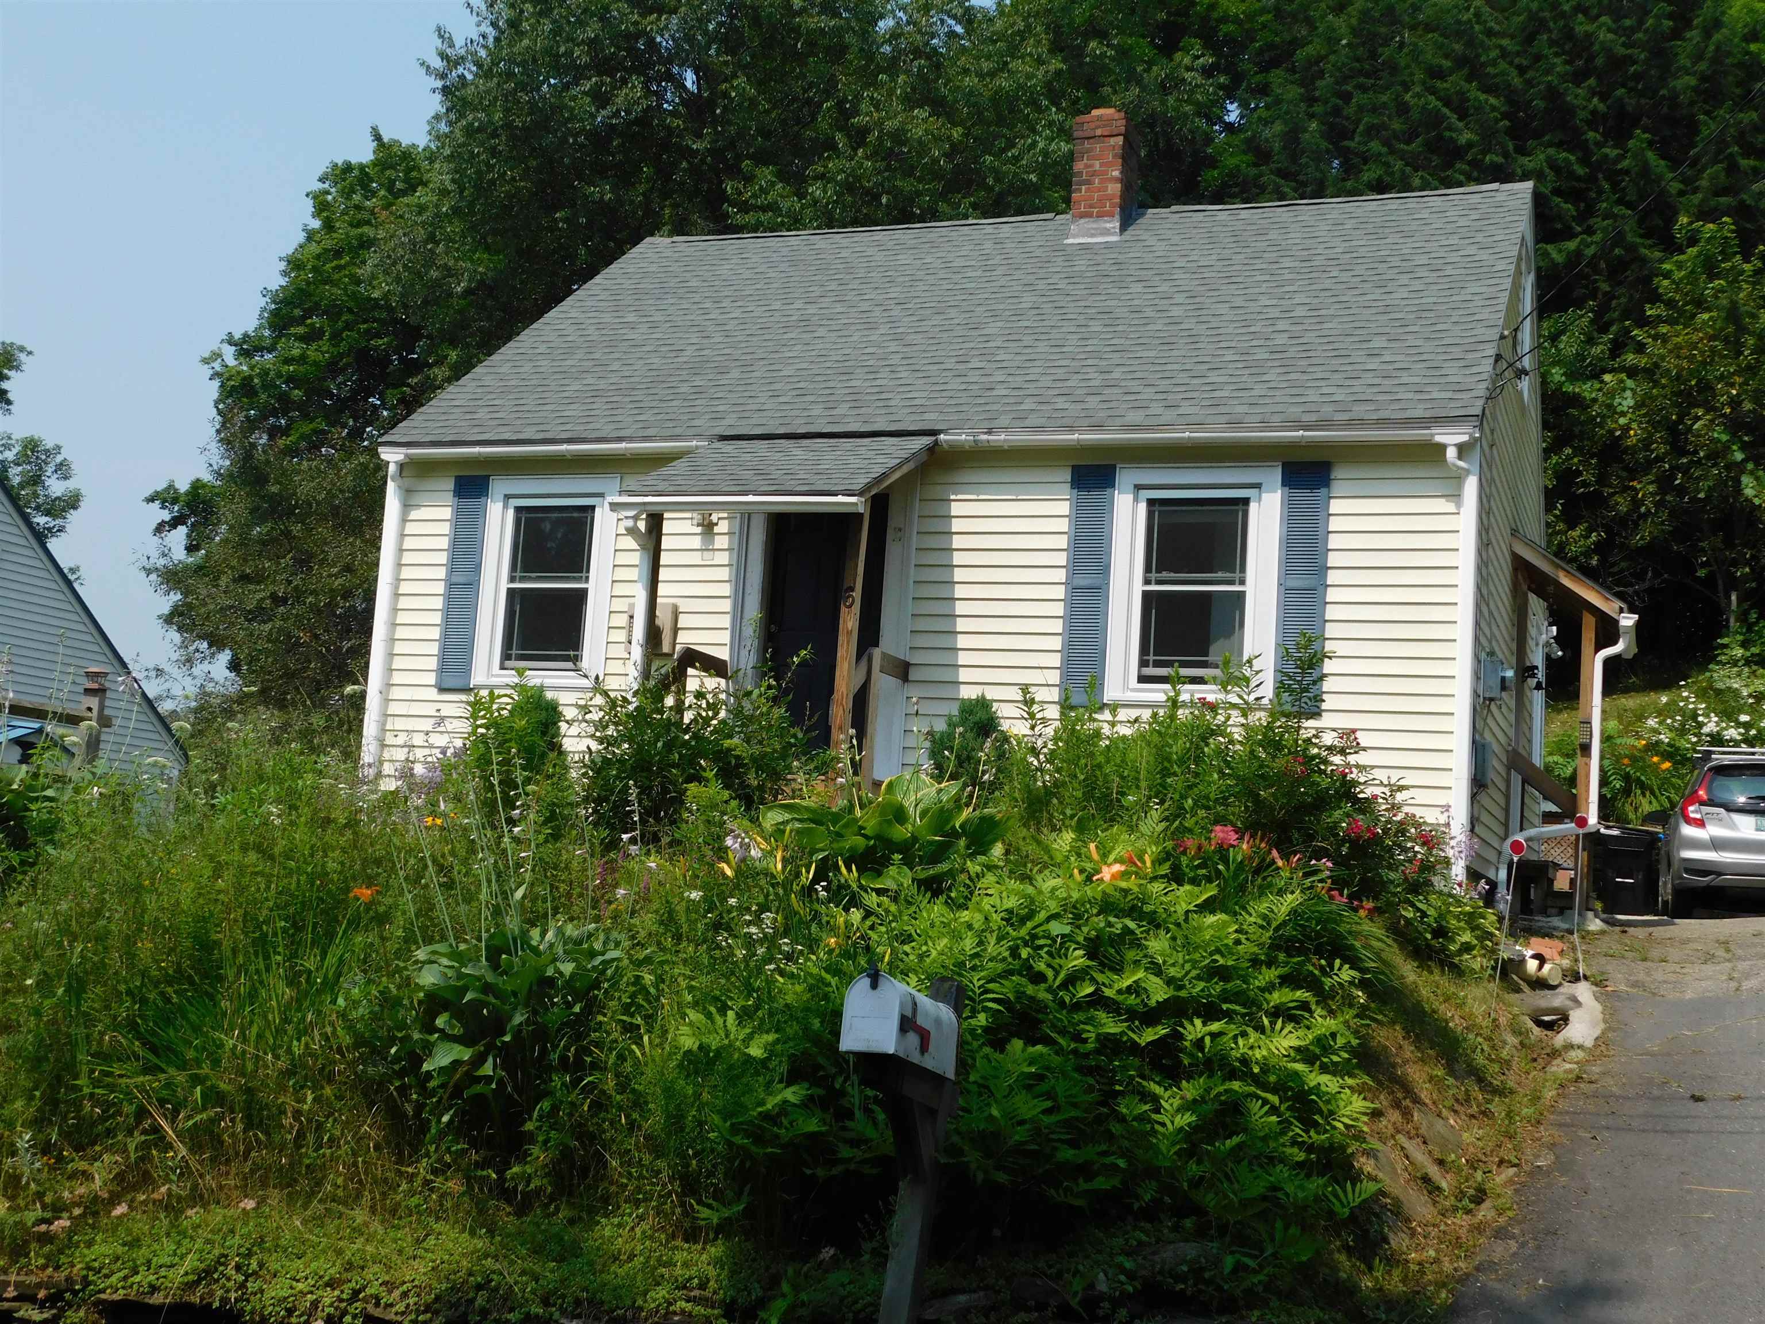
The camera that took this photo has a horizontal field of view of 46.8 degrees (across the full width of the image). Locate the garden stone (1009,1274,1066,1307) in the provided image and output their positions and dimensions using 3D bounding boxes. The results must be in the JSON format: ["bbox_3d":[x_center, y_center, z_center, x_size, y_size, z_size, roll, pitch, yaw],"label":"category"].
[{"bbox_3d":[0.475,1.927,6.250,0.175,0.100,0.150,1,-8,21],"label":"garden stone"}]

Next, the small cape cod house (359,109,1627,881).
[{"bbox_3d":[1.404,-1.490,16.902,8.820,6.602,8.870,1,-8,21],"label":"small cape cod house"}]

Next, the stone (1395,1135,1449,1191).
[{"bbox_3d":[2.057,1.899,7.750,0.190,0.190,0.160,1,-8,21],"label":"stone"}]

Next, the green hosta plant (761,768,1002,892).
[{"bbox_3d":[0.003,0.830,9.700,1.130,0.610,1.050,4,-7,0],"label":"green hosta plant"}]

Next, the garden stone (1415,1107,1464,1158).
[{"bbox_3d":[2.196,1.859,8.050,0.180,0.190,0.170,1,-8,21],"label":"garden stone"}]

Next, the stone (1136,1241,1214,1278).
[{"bbox_3d":[0.922,1.880,6.400,0.250,0.120,0.190,1,-8,21],"label":"stone"}]

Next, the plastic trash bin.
[{"bbox_3d":[6.328,1.760,17.300,0.570,0.790,0.600,2,-7,12],"label":"plastic trash bin"}]

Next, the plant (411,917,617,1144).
[{"bbox_3d":[-1.332,1.352,7.450,0.740,0.790,0.700,5,-7,-9],"label":"plant"}]

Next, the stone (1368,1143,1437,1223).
[{"bbox_3d":[1.896,1.899,7.450,0.230,0.260,0.200,1,-8,21],"label":"stone"}]

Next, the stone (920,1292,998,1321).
[{"bbox_3d":[0.234,1.975,6.250,0.240,0.090,0.170,1,-8,21],"label":"stone"}]

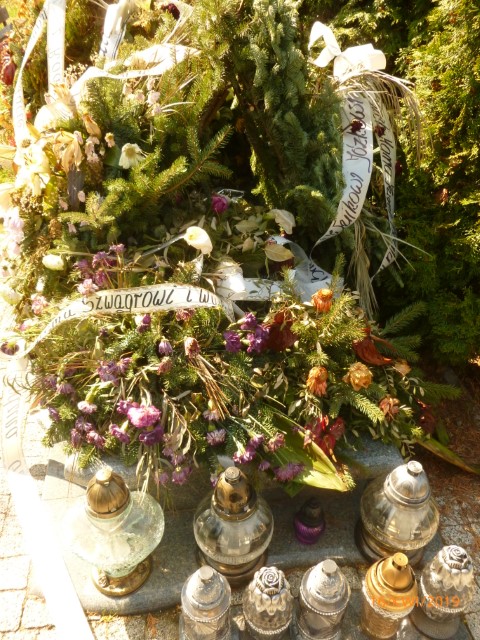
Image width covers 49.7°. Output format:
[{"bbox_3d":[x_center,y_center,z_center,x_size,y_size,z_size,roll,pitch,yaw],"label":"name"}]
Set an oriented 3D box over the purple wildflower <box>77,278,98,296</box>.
[{"bbox_3d":[-0.465,-0.099,1.580,0.065,0.048,0.052,0,31,0],"label":"purple wildflower"}]

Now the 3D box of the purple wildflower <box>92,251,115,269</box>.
[{"bbox_3d":[-0.432,-0.191,1.638,0.066,0.052,0.054,0,30,0],"label":"purple wildflower"}]

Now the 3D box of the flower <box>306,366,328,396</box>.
[{"bbox_3d":[0.213,0.169,1.420,0.059,0.072,0.061,0,31,0],"label":"flower"}]

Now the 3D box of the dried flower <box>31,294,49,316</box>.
[{"bbox_3d":[-0.600,-0.043,1.550,0.052,0.058,0.051,0,31,0],"label":"dried flower"}]

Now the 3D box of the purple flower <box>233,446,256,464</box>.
[{"bbox_3d":[0.011,0.325,1.240,0.055,0.040,0.044,3,32,1],"label":"purple flower"}]

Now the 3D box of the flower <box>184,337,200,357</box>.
[{"bbox_3d":[-0.126,0.070,1.370,0.040,0.049,0.042,0,32,-3],"label":"flower"}]

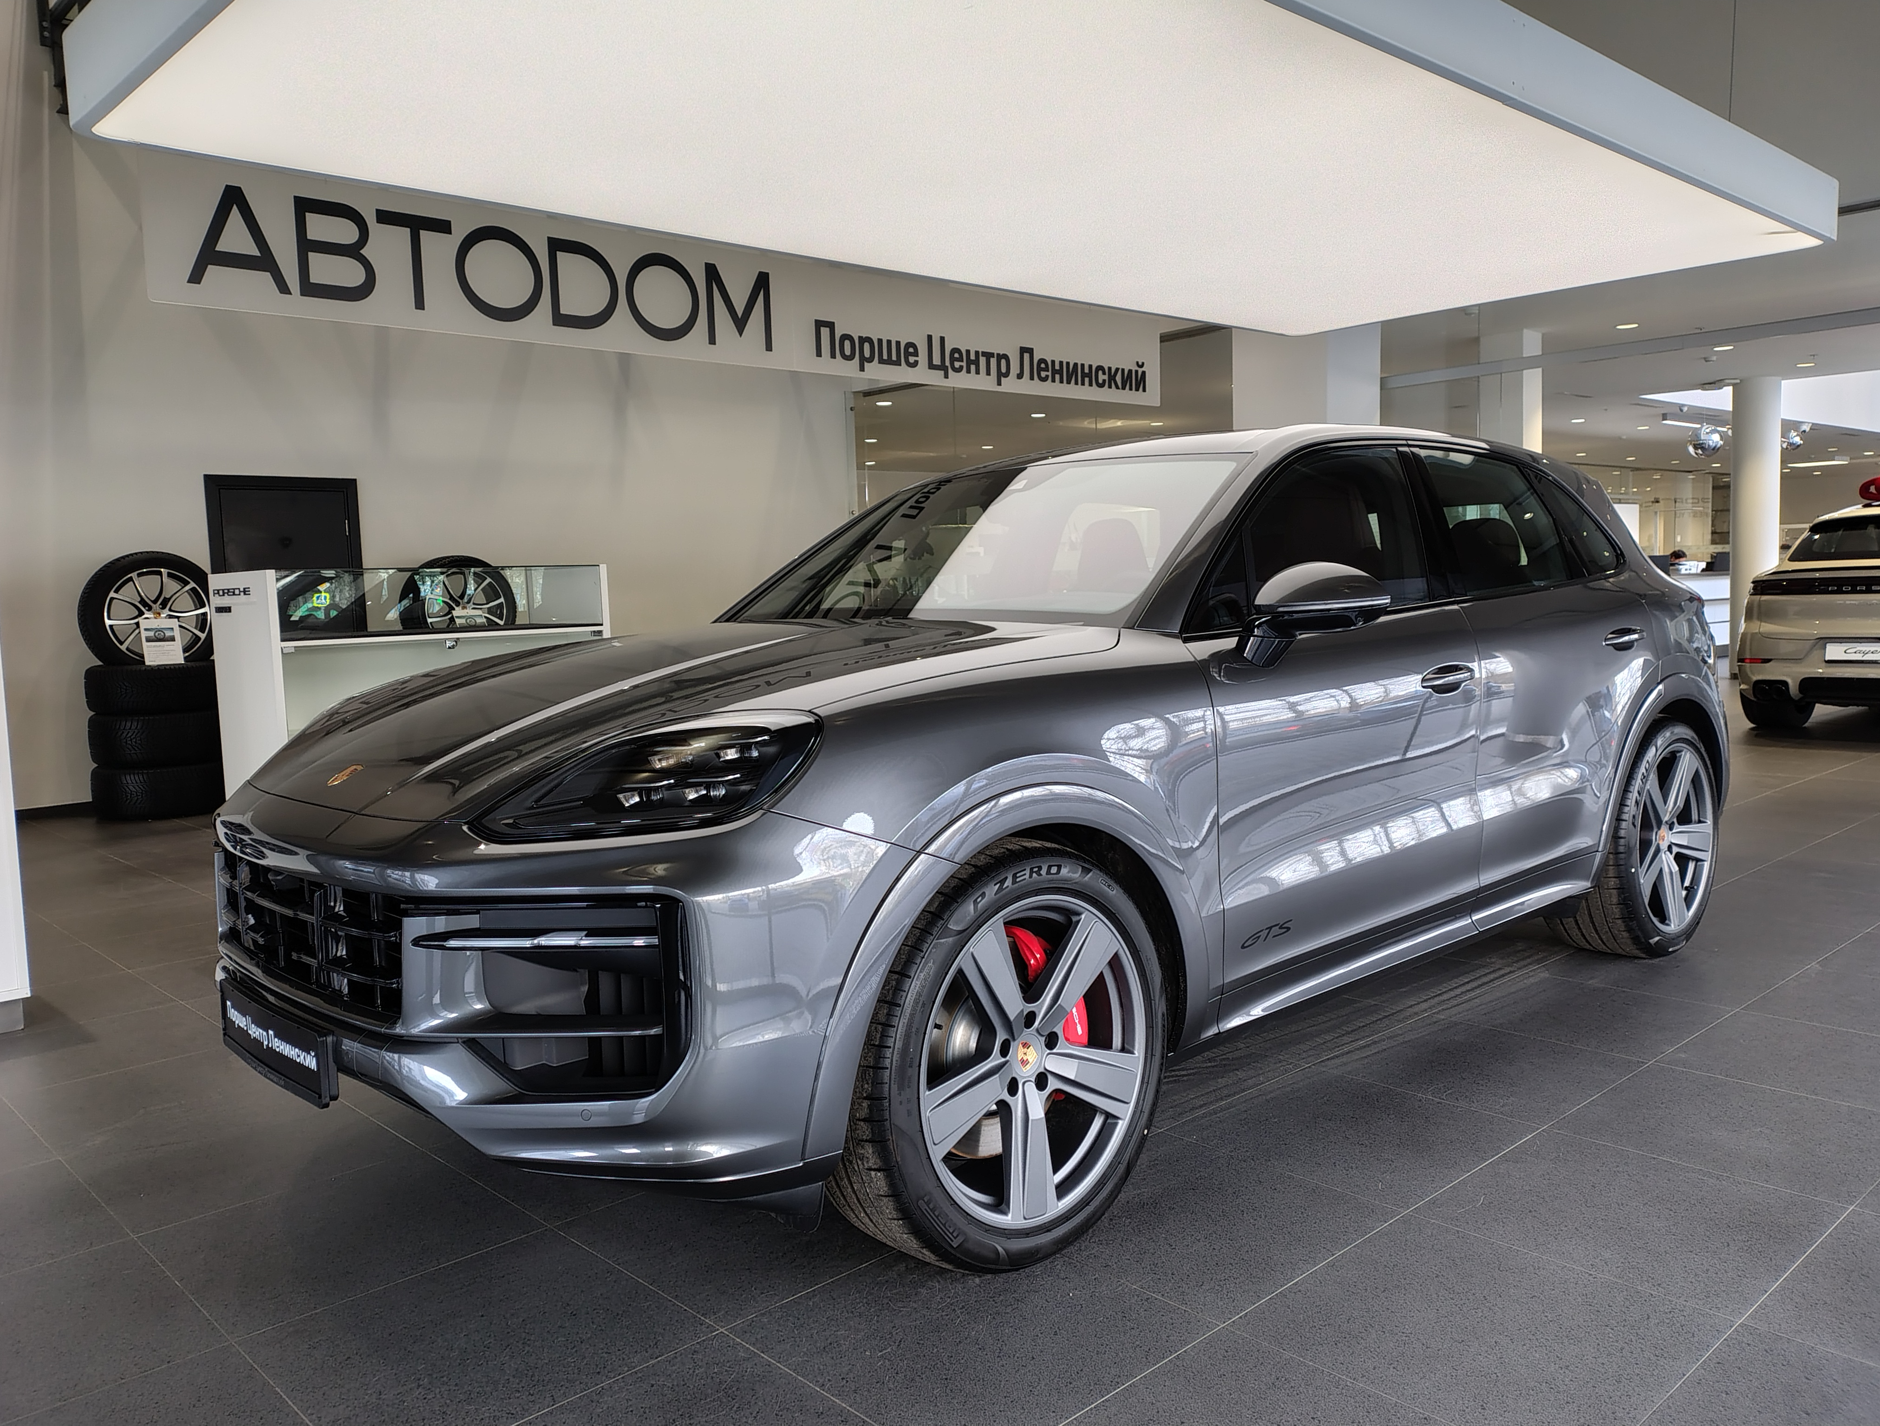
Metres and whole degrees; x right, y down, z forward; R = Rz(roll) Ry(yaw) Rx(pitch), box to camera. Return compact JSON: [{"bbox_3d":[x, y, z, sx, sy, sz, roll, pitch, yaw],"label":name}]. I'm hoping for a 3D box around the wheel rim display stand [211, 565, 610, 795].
[{"bbox_3d":[-3.067,-0.117,8.204,1.930,1.440,0.930,-7,7,-43],"label":"wheel rim display stand"}]

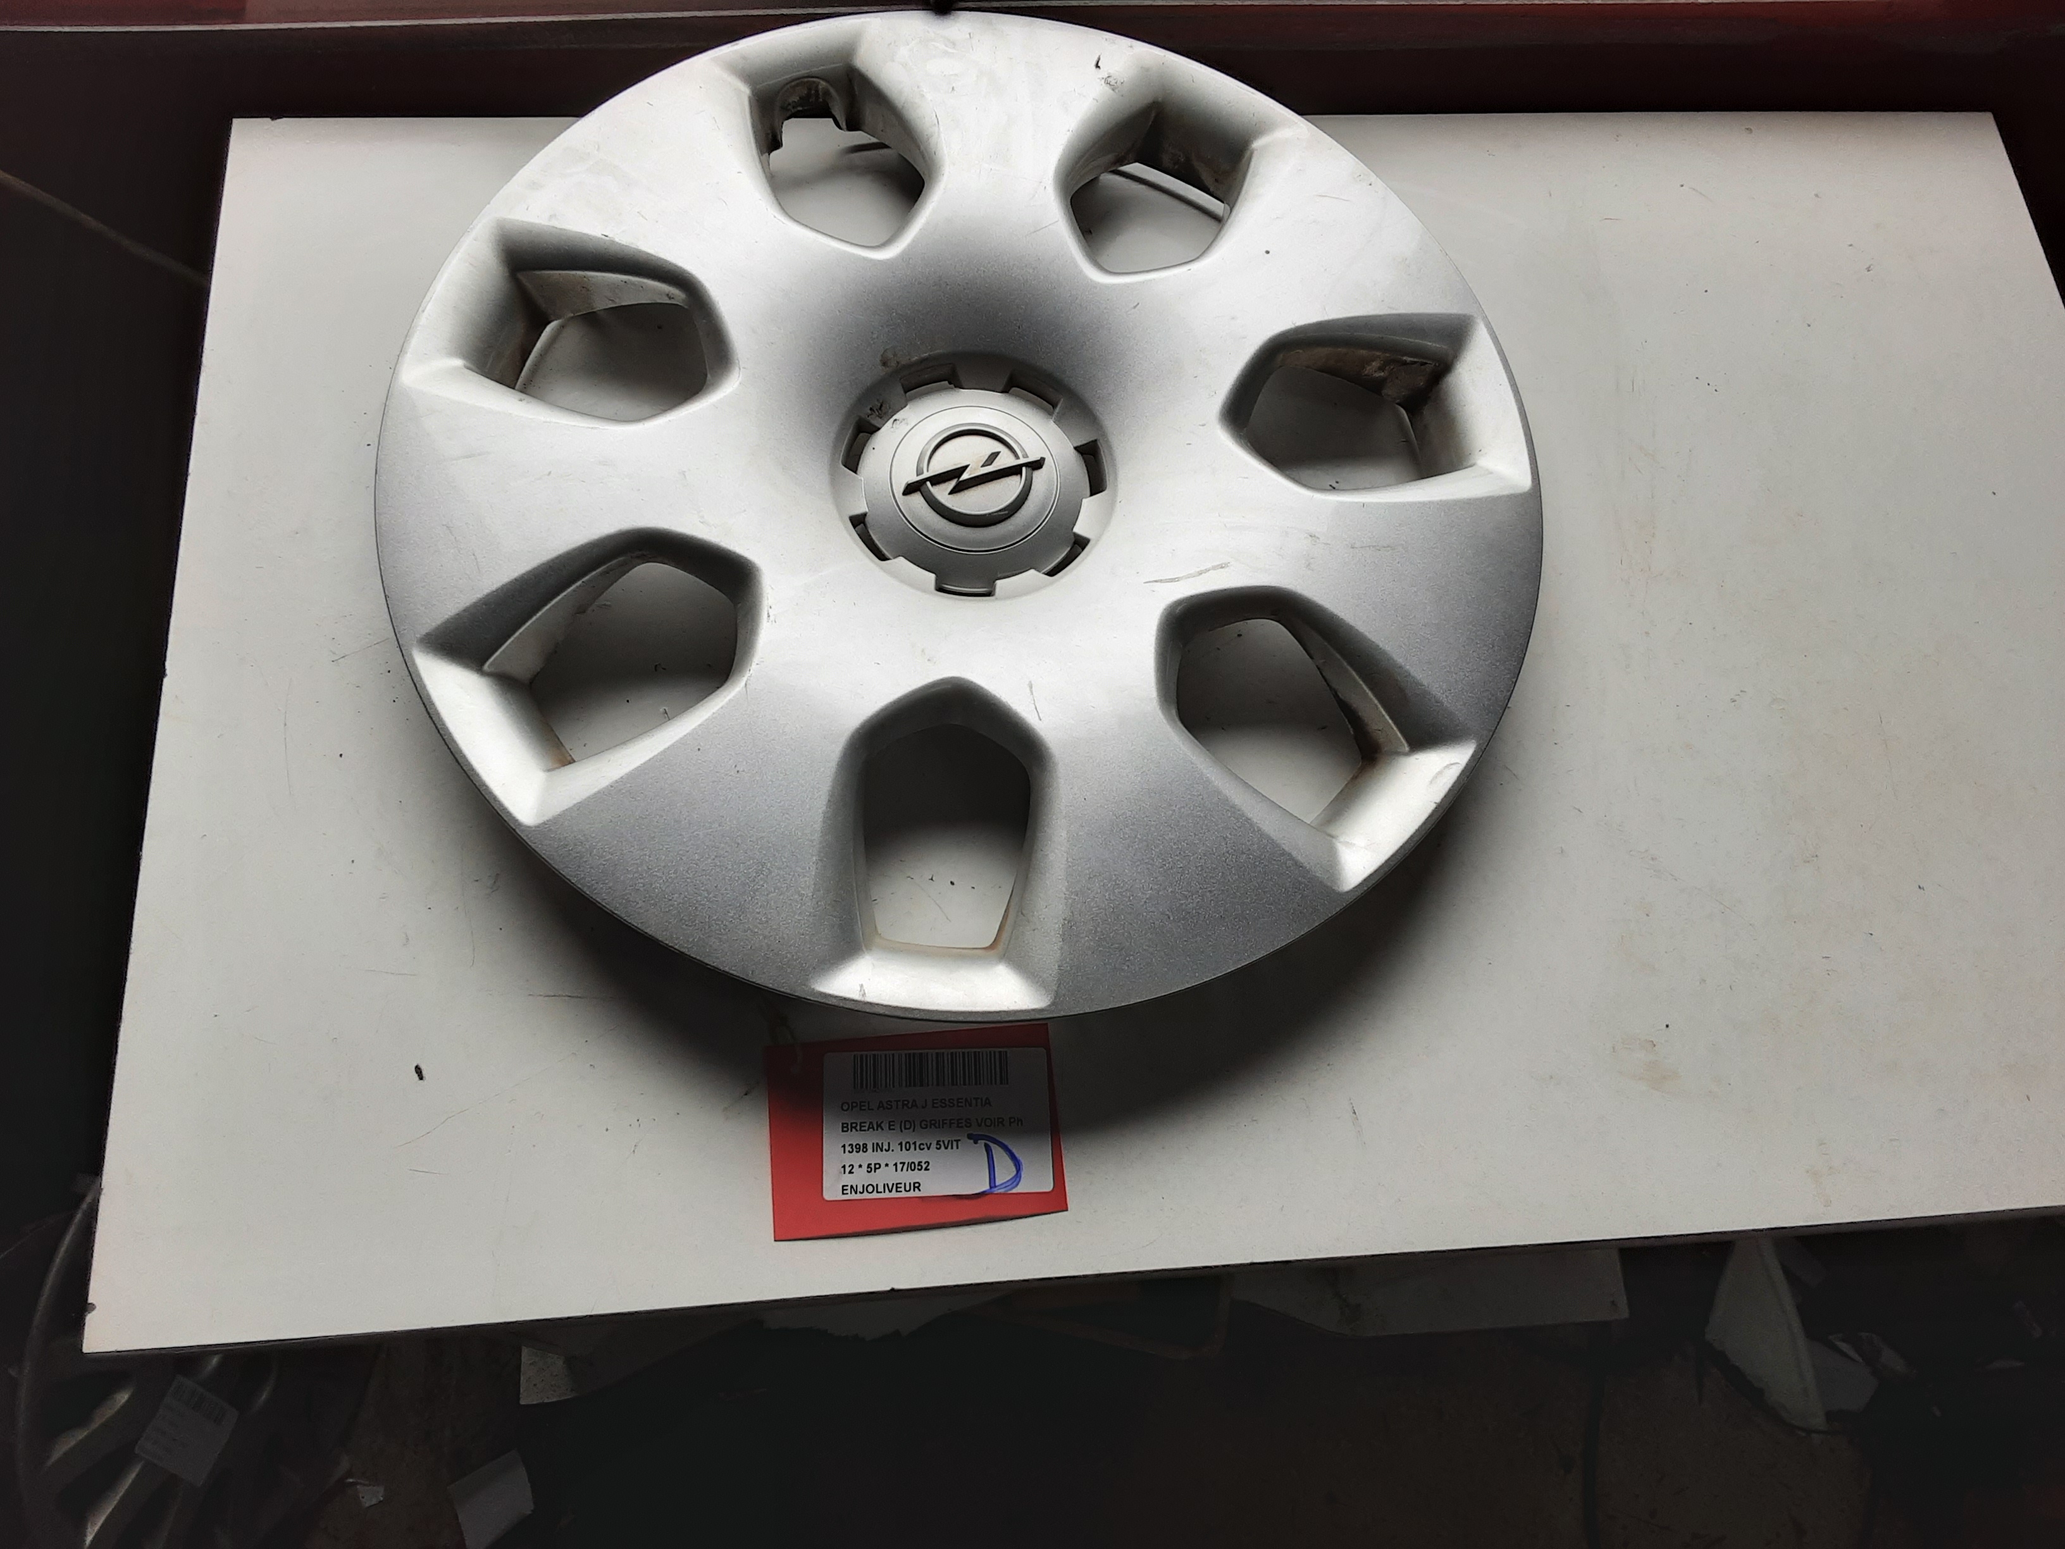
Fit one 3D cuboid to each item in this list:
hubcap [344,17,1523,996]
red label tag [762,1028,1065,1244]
[{"bbox_3d":[-0.022,-0.113,0.616,0.432,0.064,0.432,-13,70,-9],"label":"hubcap"},{"bbox_3d":[-0.040,0.122,0.556,0.099,0.003,0.065,-4,69,-6],"label":"red label tag"}]

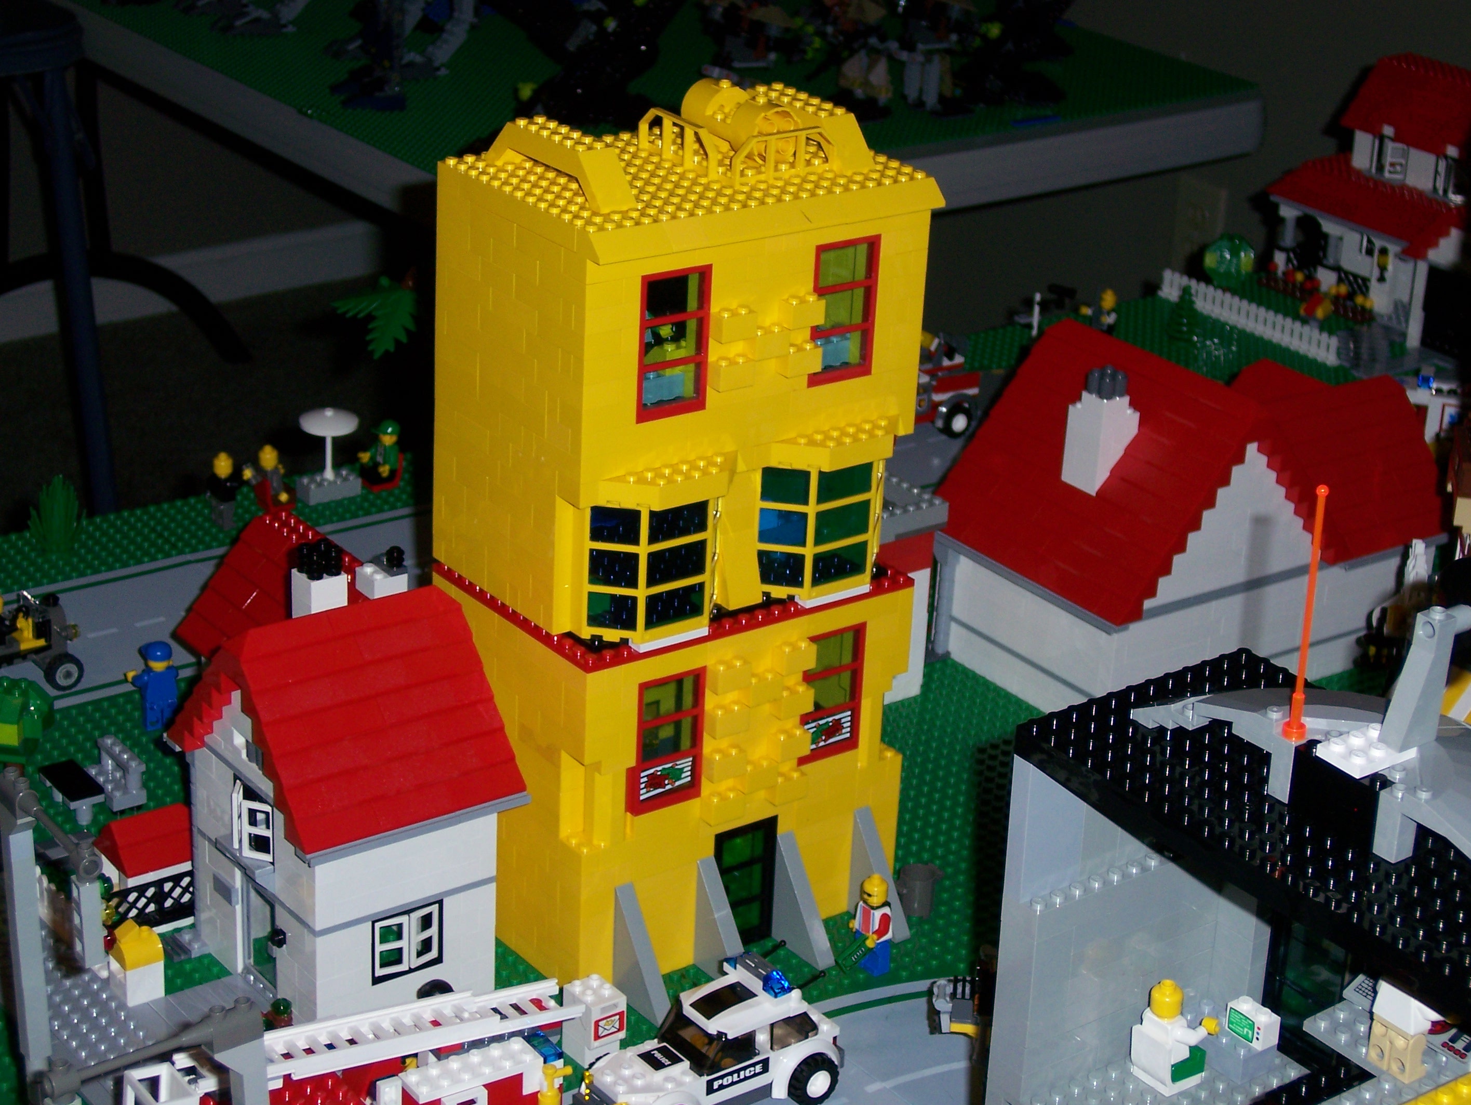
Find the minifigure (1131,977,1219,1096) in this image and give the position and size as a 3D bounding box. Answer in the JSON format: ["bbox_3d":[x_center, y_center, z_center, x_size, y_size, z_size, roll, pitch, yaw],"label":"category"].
[{"bbox_3d":[0.140,0.150,0.944,0.019,0.037,0.019,-16,30,-33],"label":"minifigure"}]

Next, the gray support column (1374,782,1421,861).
[{"bbox_3d":[0.183,0.075,0.825,0.008,0.021,0.008,-16,30,-33],"label":"gray support column"}]

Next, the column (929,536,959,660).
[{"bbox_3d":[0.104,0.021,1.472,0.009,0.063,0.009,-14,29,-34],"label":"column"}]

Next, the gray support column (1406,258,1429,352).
[{"bbox_3d":[0.448,-0.163,1.952,0.008,0.059,0.008,-14,29,-34],"label":"gray support column"}]

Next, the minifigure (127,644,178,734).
[{"bbox_3d":[-0.268,0.059,1.375,0.021,0.042,0.017,-14,29,-34],"label":"minifigure"}]

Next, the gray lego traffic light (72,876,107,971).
[{"bbox_3d":[-0.255,0.145,1.175,0.008,0.038,0.008,-14,29,-34],"label":"gray lego traffic light"}]

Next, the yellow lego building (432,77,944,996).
[{"bbox_3d":[-0.020,-0.012,1.192,0.160,0.342,0.120,-14,29,-34],"label":"yellow lego building"}]

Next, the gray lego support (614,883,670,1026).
[{"bbox_3d":[-0.036,0.158,1.167,0.008,0.048,0.032,-14,29,-34],"label":"gray lego support"}]

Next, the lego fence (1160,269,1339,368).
[{"bbox_3d":[0.342,-0.158,1.978,0.008,0.019,0.161,-14,29,-34],"label":"lego fence"}]

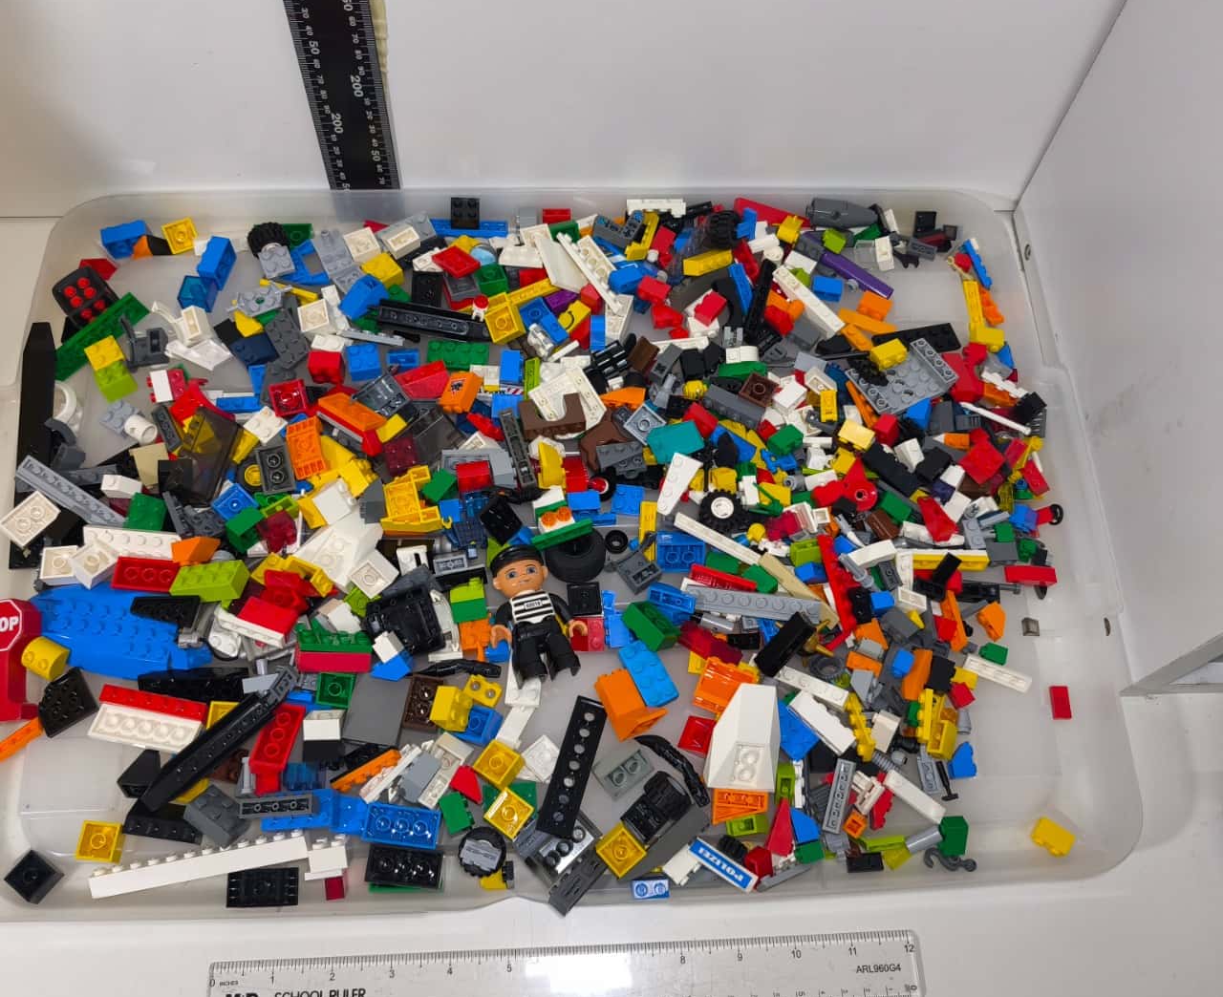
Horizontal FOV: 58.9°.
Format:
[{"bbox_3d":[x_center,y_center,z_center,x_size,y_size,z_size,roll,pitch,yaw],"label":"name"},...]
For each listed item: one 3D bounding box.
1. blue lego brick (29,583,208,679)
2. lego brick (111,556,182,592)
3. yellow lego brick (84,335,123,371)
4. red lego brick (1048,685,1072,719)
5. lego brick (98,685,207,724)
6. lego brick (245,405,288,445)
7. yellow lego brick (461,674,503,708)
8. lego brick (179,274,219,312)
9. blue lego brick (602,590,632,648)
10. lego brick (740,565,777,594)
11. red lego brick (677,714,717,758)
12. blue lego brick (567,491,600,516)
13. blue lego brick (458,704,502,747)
[{"bbox_3d":[-0.231,0.062,0.509,0.080,0.014,0.046,6,68,0],"label":"blue lego brick"},{"bbox_3d":[-0.222,0.038,0.523,0.032,0.005,0.016,4,68,-2],"label":"lego brick"},{"bbox_3d":[-0.272,-0.078,0.581,0.016,0.005,0.016,-31,65,-13],"label":"yellow lego brick"},{"bbox_3d":[0.216,0.099,0.521,0.008,0.003,0.016,1,74,-3],"label":"red lego brick"},{"bbox_3d":[-0.215,0.096,0.507,0.048,0.005,0.008,11,75,1],"label":"lego brick"},{"bbox_3d":[-0.179,-0.038,0.561,0.016,0.005,0.016,35,65,17],"label":"lego brick"},{"bbox_3d":[-0.060,0.090,0.508,0.016,0.008,0.011,23,88,-5],"label":"yellow lego brick"},{"bbox_3d":[-0.237,-0.118,0.622,0.016,0.011,0.016,6,63,1],"label":"lego brick"},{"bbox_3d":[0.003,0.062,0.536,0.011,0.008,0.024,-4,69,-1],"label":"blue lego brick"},{"bbox_3d":[0.074,0.042,0.550,0.016,0.008,0.011,36,67,15],"label":"lego brick"},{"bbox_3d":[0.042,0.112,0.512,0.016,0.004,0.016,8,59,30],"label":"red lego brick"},{"bbox_3d":[-0.016,0.003,0.556,0.016,0.016,0.011,-2,69,-18],"label":"blue lego brick"},{"bbox_3d":[-0.062,0.107,0.508,0.016,0.011,0.016,11,71,28],"label":"blue lego brick"}]

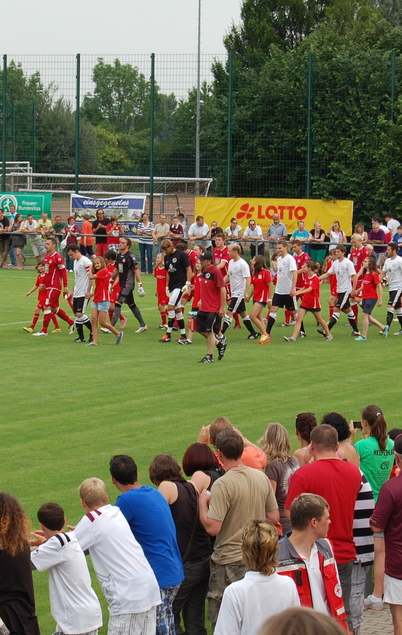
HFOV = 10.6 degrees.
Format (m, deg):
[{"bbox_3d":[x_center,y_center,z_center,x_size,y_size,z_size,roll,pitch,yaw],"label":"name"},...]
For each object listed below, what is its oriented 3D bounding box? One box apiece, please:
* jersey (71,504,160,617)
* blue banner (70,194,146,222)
[{"bbox_3d":[-0.503,1.397,12.500,0.440,0.640,0.300,-2,-17,-38],"label":"jersey"},{"bbox_3d":[-2.754,-2.963,64.952,2.500,1.360,0.060,3,4,25],"label":"blue banner"}]

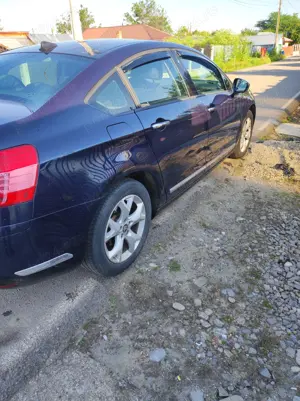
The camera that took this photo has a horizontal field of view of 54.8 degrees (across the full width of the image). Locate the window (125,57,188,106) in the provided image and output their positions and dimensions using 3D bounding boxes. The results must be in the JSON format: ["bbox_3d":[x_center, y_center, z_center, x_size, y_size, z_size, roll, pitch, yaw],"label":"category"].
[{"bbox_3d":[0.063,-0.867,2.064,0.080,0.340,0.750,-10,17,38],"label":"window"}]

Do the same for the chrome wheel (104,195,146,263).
[{"bbox_3d":[-0.179,0.181,1.941,0.090,0.460,0.460,15,31,29],"label":"chrome wheel"}]

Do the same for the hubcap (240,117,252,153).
[{"bbox_3d":[1.323,-0.917,4.053,0.120,0.460,0.460,15,31,29],"label":"hubcap"}]

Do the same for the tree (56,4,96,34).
[{"bbox_3d":[-8.008,-18.310,32.370,4.700,6.300,4.600,-6,27,-10],"label":"tree"}]

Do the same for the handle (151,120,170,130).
[{"bbox_3d":[0.075,-0.509,1.934,0.050,0.050,0.220,15,31,29],"label":"handle"}]

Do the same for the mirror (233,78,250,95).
[{"bbox_3d":[0.982,-1.225,3.103,0.190,0.155,0.120,15,31,29],"label":"mirror"}]

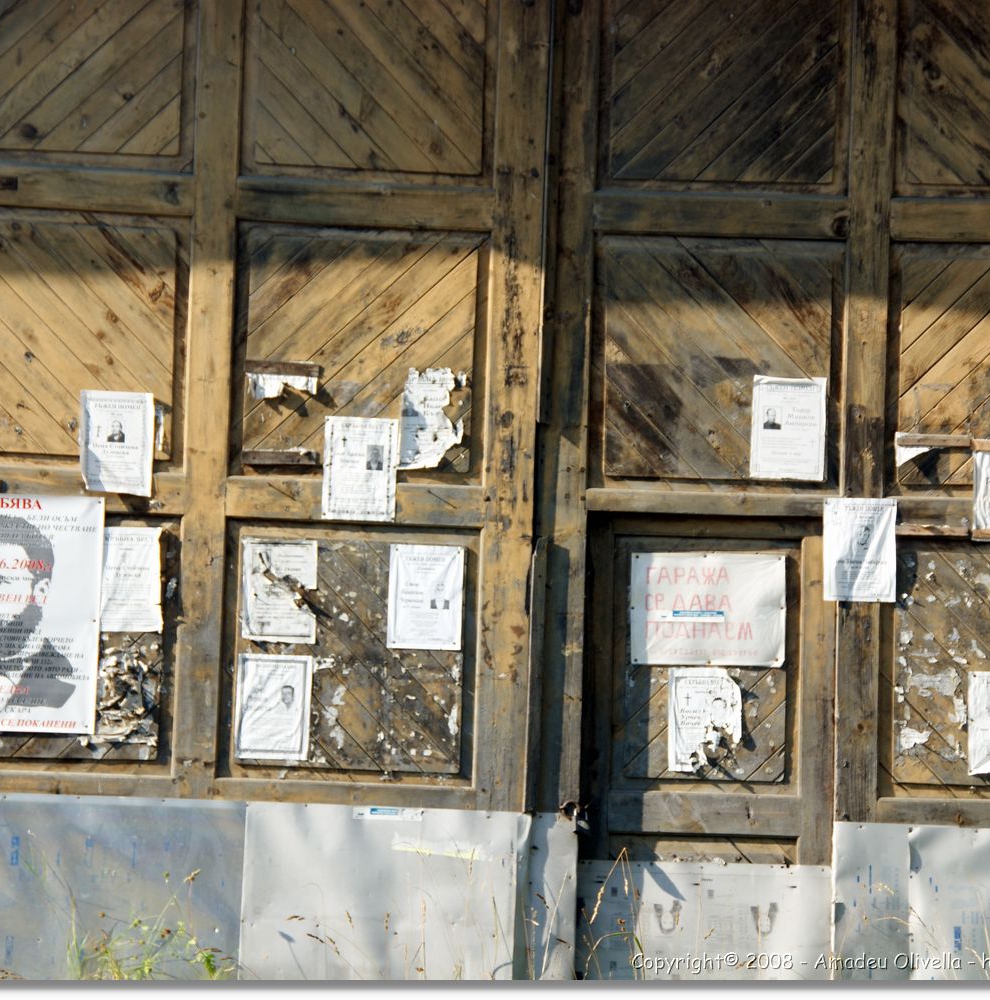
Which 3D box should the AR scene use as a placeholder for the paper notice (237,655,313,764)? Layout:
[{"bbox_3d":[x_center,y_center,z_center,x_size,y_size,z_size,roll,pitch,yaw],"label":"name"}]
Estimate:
[{"bbox_3d":[-0.634,0.595,14.346,0.212,0.299,0.010,2,-3,-2],"label":"paper notice"}]

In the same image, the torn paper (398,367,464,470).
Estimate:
[{"bbox_3d":[-0.181,-0.235,14.398,0.193,0.293,0.015,2,-3,-2],"label":"torn paper"}]

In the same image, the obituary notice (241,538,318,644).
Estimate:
[{"bbox_3d":[-0.617,0.261,14.340,0.213,0.298,0.025,1,0,0],"label":"obituary notice"}]

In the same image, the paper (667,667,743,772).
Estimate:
[{"bbox_3d":[0.604,0.631,14.360,0.211,0.298,0.020,1,0,0],"label":"paper"}]

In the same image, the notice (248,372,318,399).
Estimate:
[{"bbox_3d":[-0.605,-0.327,14.389,0.200,0.078,0.020,2,-2,0],"label":"notice"}]

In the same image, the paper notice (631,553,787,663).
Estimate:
[{"bbox_3d":[0.612,0.314,14.340,0.440,0.318,0.012,0,0,0],"label":"paper notice"}]

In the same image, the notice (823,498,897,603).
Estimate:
[{"bbox_3d":[1.049,0.144,14.320,0.211,0.299,0.012,1,0,0],"label":"notice"}]

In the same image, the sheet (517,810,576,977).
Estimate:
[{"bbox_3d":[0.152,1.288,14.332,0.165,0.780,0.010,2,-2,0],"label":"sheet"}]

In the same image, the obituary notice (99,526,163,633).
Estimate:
[{"bbox_3d":[-1.057,0.229,14.382,0.208,0.297,0.010,2,-2,0],"label":"obituary notice"}]

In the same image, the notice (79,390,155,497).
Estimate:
[{"bbox_3d":[-1.085,-0.164,14.352,0.212,0.298,0.015,2,-3,-2],"label":"notice"}]

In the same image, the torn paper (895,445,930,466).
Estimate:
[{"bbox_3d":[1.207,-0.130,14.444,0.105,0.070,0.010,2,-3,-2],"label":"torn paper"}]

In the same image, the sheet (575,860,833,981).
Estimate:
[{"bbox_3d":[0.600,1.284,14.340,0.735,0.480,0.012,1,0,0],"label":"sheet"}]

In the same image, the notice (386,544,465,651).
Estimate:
[{"bbox_3d":[-0.199,0.282,14.376,0.213,0.297,0.010,2,-3,-2],"label":"notice"}]

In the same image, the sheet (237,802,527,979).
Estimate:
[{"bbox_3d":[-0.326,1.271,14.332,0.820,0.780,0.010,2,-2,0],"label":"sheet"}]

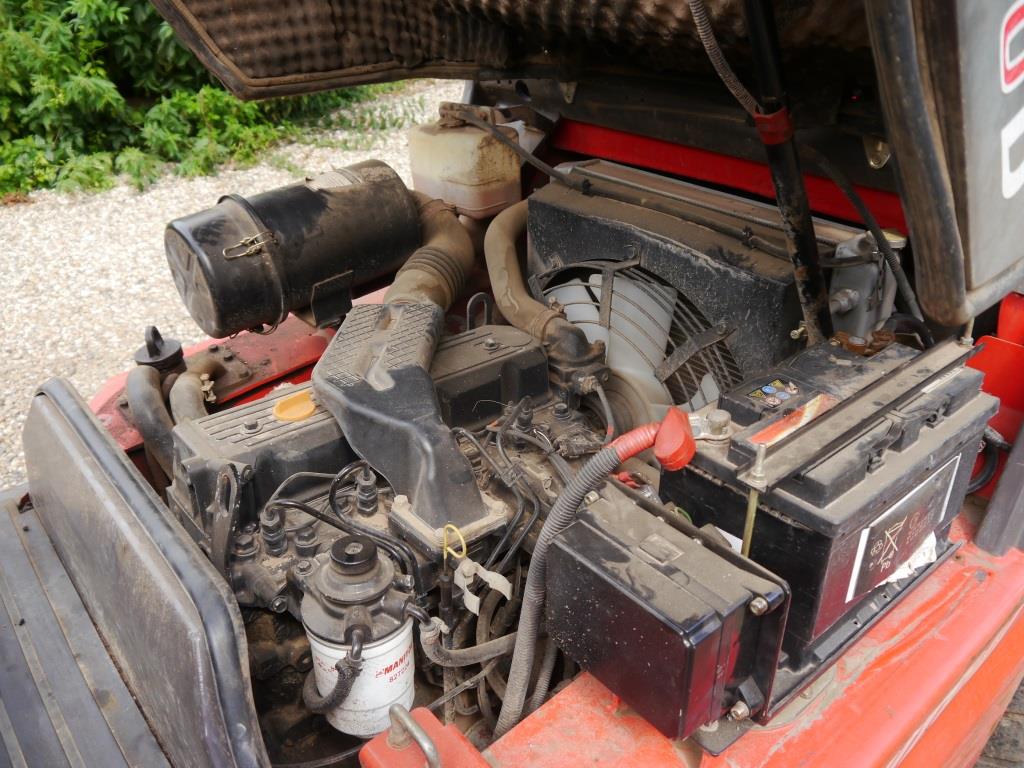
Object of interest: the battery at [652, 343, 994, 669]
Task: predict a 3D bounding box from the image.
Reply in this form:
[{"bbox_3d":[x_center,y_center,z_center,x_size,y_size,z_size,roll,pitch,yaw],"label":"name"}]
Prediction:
[{"bbox_3d":[0.299,0.090,0.798,0.282,0.177,0.175,-23,35,-34],"label":"battery"}]

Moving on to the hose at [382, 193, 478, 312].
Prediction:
[{"bbox_3d":[-0.118,-0.204,1.259,0.140,0.130,0.330,-4,28,-5],"label":"hose"}]

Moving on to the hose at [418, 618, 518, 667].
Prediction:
[{"bbox_3d":[-0.035,0.217,0.711,0.105,0.070,0.030,-23,35,-34],"label":"hose"}]

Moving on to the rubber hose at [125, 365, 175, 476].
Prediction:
[{"bbox_3d":[-0.481,0.049,1.103,0.075,0.130,0.160,-23,35,-34],"label":"rubber hose"}]

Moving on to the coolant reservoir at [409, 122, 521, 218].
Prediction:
[{"bbox_3d":[-0.078,-0.389,1.485,0.120,0.140,0.180,-23,35,-34],"label":"coolant reservoir"}]

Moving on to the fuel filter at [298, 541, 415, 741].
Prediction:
[{"bbox_3d":[-0.127,0.207,0.694,0.093,0.175,0.096,-1,28,1],"label":"fuel filter"}]

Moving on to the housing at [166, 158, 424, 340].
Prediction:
[{"bbox_3d":[-0.338,-0.218,1.305,0.342,0.200,0.195,-28,38,-31],"label":"housing"}]

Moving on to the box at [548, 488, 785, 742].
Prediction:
[{"bbox_3d":[0.111,0.182,0.656,0.090,0.130,0.170,-23,35,-34],"label":"box"}]

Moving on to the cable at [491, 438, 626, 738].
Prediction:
[{"bbox_3d":[0.042,0.202,0.748,0.135,0.325,0.085,-23,35,-34],"label":"cable"}]

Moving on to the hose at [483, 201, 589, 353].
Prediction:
[{"bbox_3d":[0.009,-0.170,1.182,0.100,0.105,0.335,-3,28,-3],"label":"hose"}]

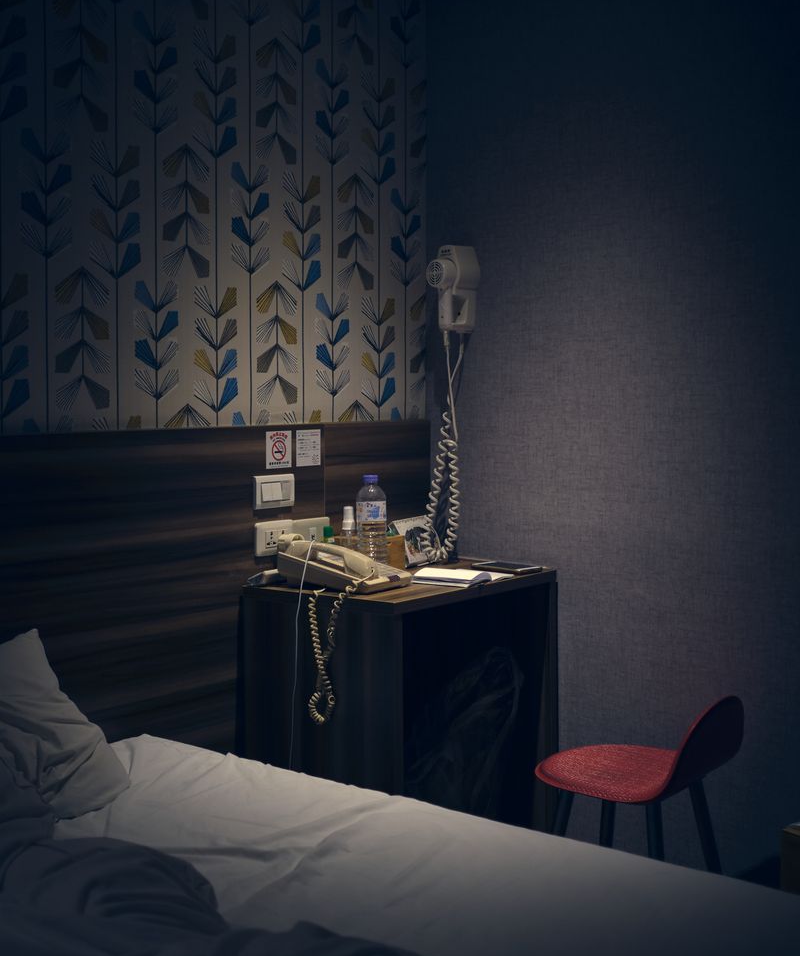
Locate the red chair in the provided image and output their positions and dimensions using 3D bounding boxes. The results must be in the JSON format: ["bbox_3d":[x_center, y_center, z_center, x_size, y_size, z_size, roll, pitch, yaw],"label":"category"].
[{"bbox_3d":[0.491,0.713,2.308,0.400,0.615,0.380,4,5,42],"label":"red chair"}]

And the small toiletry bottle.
[{"bbox_3d":[-0.120,0.148,2.686,0.040,0.165,0.040,0,4,0],"label":"small toiletry bottle"}]

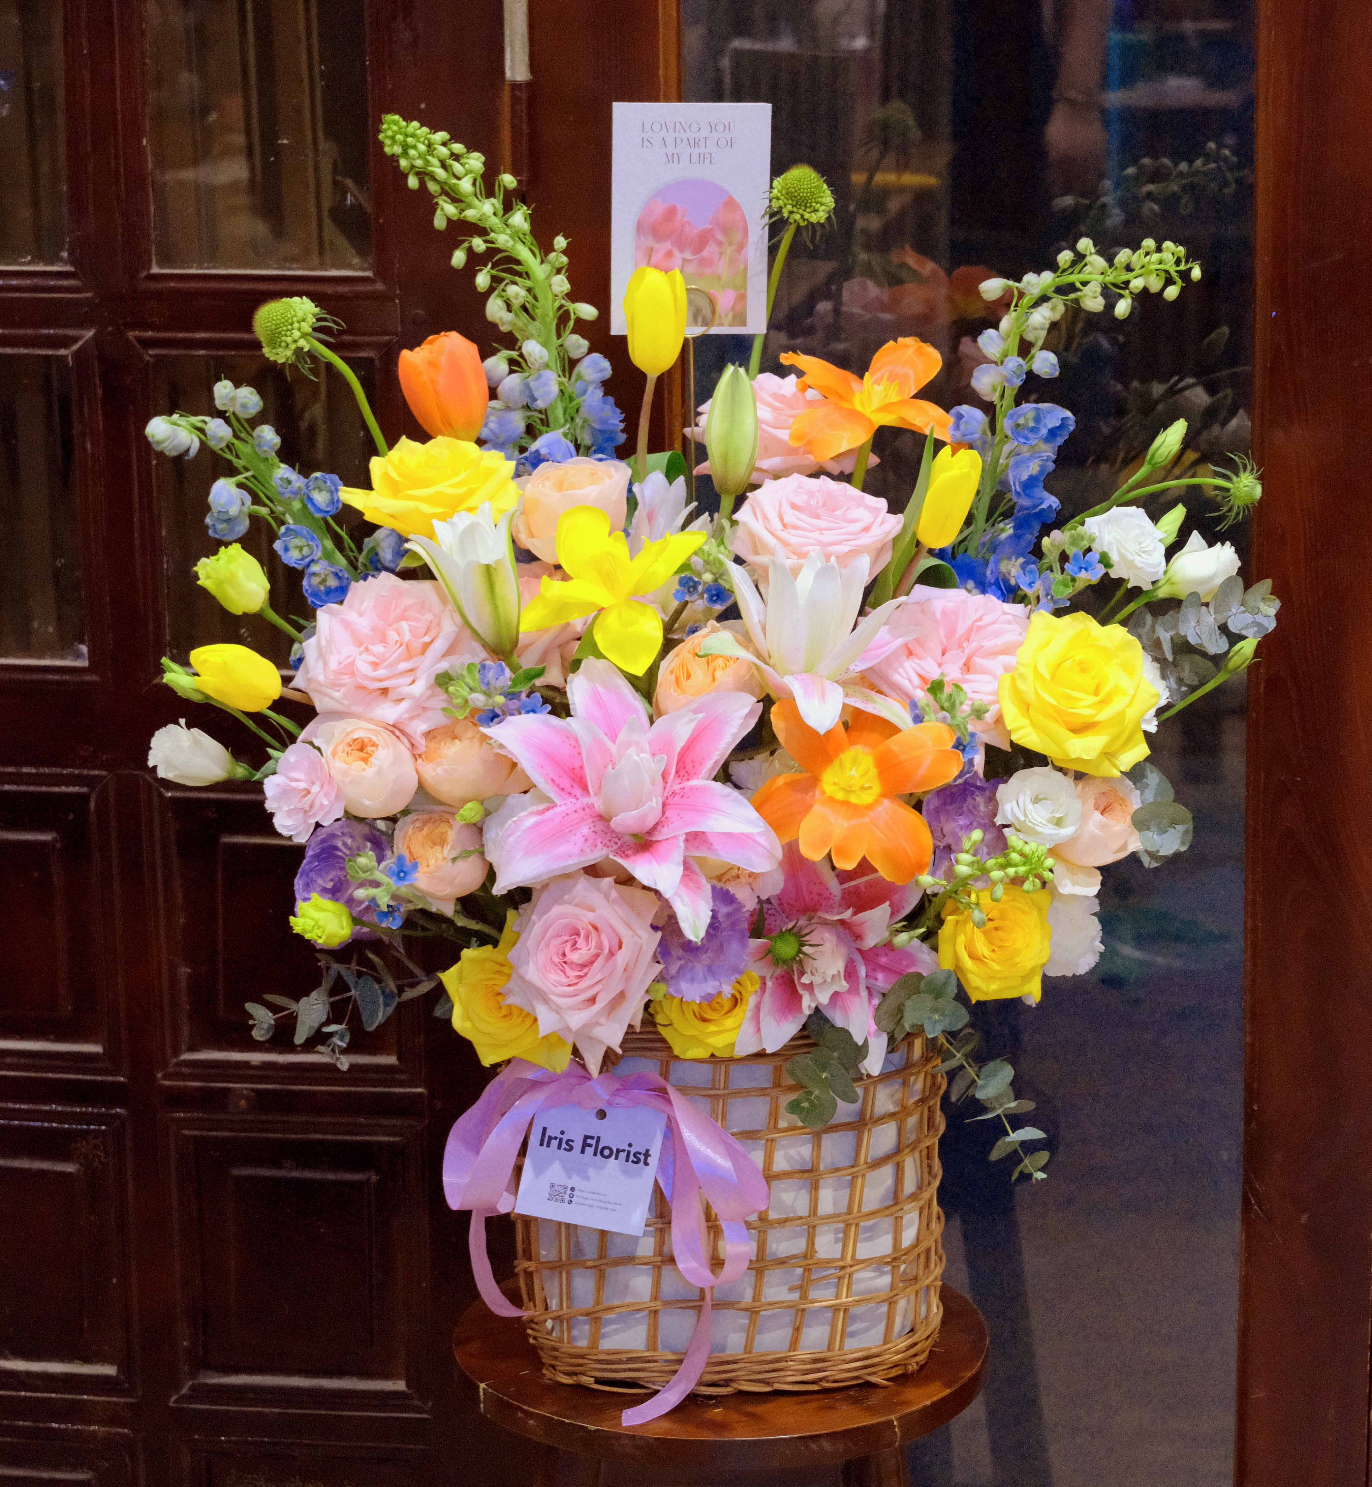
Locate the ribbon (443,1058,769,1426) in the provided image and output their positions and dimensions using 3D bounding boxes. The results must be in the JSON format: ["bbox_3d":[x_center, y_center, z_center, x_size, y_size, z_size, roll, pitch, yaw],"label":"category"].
[{"bbox_3d":[-0.047,0.284,2.504,0.192,0.210,0.100,0,12,3],"label":"ribbon"}]

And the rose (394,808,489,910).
[{"bbox_3d":[-0.142,0.067,2.480,0.056,0.056,0.053,-21,-34,15],"label":"rose"}]

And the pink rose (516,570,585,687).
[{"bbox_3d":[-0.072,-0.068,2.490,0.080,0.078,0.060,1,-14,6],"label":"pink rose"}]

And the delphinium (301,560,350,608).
[{"bbox_3d":[-0.211,-0.094,2.520,0.028,0.028,0.023,-6,-12,5],"label":"delphinium"}]

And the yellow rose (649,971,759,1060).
[{"bbox_3d":[0.011,0.160,2.560,0.067,0.064,0.050,-1,3,-2],"label":"yellow rose"}]

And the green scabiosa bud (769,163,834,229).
[{"bbox_3d":[0.068,-0.323,2.520,0.037,0.036,0.037,9,13,0],"label":"green scabiosa bud"}]

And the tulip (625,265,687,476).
[{"bbox_3d":[-0.018,-0.215,2.480,0.037,0.121,0.037,4,13,0],"label":"tulip"}]

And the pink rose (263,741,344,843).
[{"bbox_3d":[-0.230,0.029,2.580,0.050,0.060,0.042,4,7,20],"label":"pink rose"}]

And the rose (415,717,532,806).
[{"bbox_3d":[-0.122,0.010,2.420,0.062,0.056,0.055,2,-30,11],"label":"rose"}]

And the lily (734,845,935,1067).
[{"bbox_3d":[0.087,0.124,2.497,0.120,0.130,0.080,-3,9,-10],"label":"lily"}]

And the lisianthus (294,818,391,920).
[{"bbox_3d":[-0.202,0.080,2.521,0.060,0.066,0.050,0,2,25],"label":"lisianthus"}]

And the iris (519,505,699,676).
[{"bbox_3d":[-0.044,-0.087,2.430,0.100,0.096,0.065,-1,-16,0],"label":"iris"}]

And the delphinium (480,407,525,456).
[{"bbox_3d":[-0.108,-0.183,2.520,0.028,0.030,0.027,2,-5,12],"label":"delphinium"}]

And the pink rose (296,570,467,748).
[{"bbox_3d":[-0.176,-0.048,2.501,0.100,0.098,0.068,3,-11,15],"label":"pink rose"}]

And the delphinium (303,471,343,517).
[{"bbox_3d":[-0.220,-0.151,2.600,0.025,0.029,0.025,-1,-6,0],"label":"delphinium"}]

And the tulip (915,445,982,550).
[{"bbox_3d":[0.154,-0.144,2.510,0.034,0.062,0.034,20,12,0],"label":"tulip"}]

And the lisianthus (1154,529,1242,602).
[{"bbox_3d":[0.306,-0.106,2.556,0.052,0.043,0.042,-6,11,22],"label":"lisianthus"}]

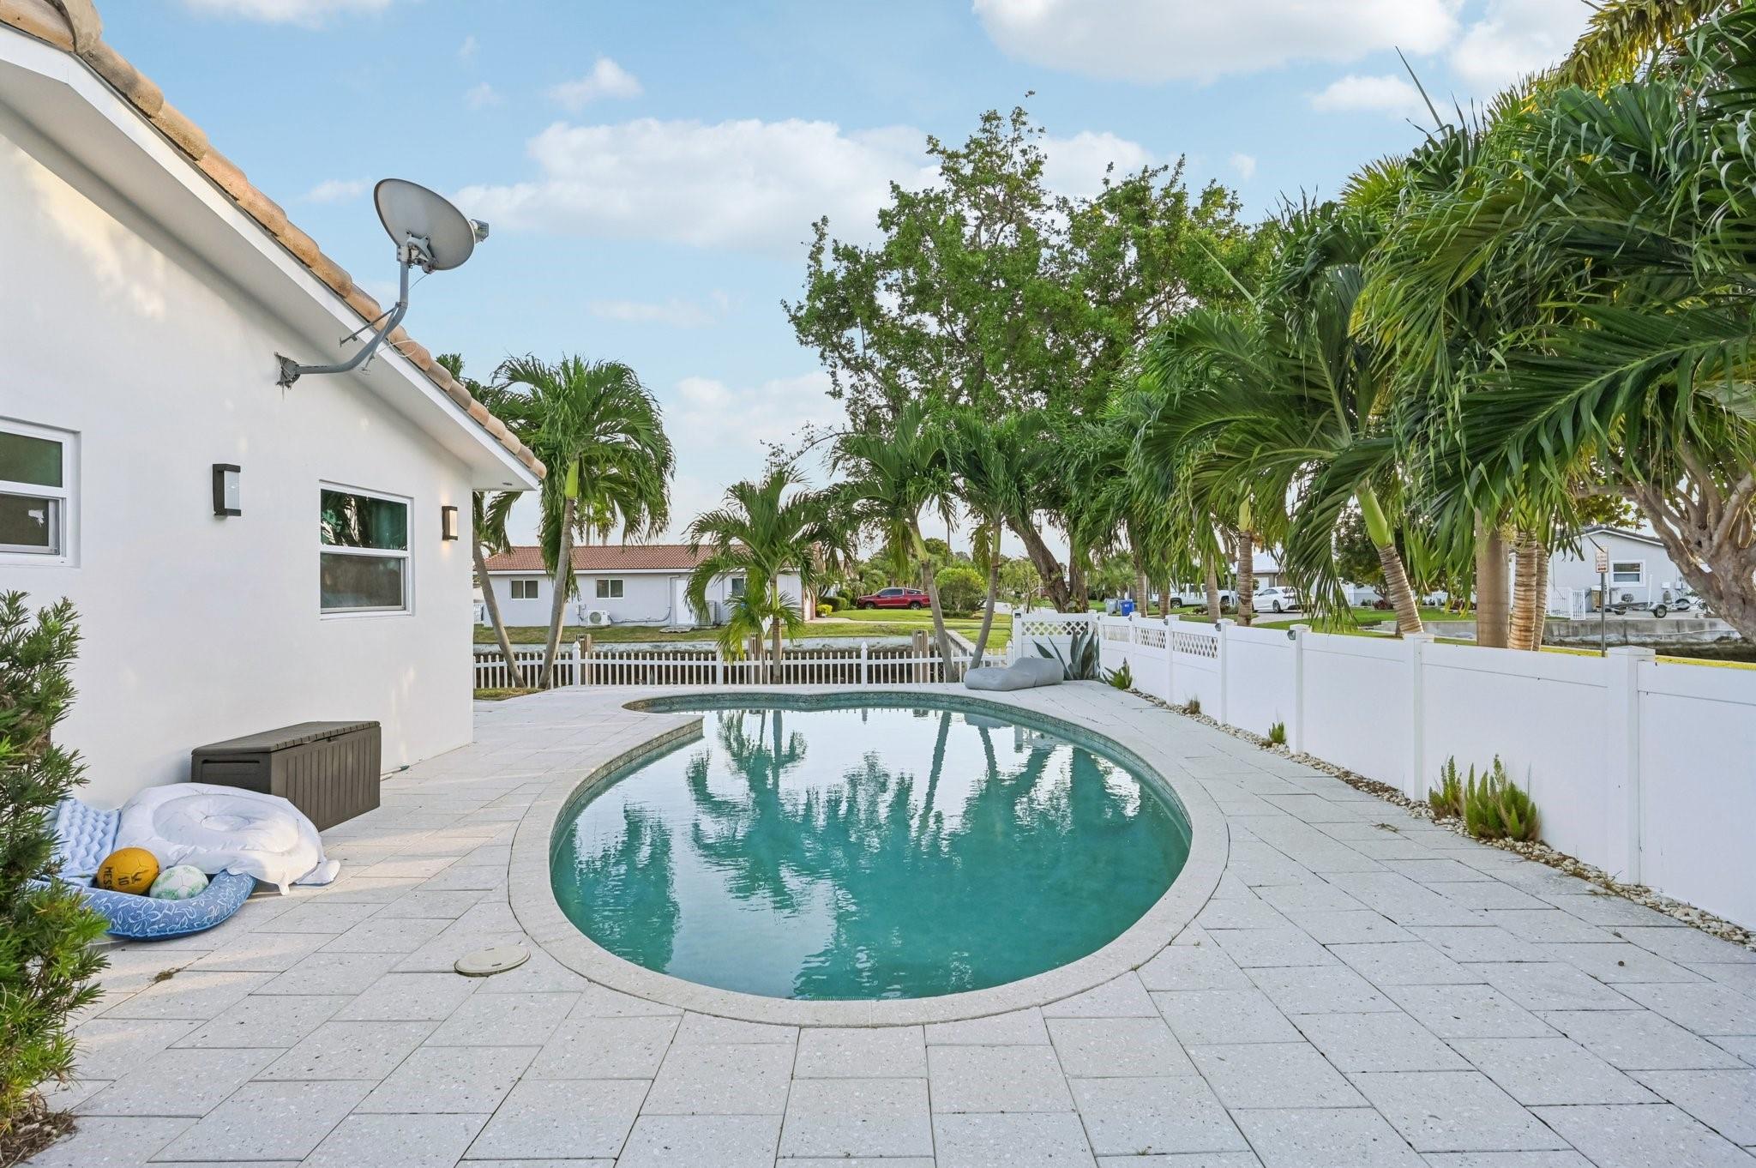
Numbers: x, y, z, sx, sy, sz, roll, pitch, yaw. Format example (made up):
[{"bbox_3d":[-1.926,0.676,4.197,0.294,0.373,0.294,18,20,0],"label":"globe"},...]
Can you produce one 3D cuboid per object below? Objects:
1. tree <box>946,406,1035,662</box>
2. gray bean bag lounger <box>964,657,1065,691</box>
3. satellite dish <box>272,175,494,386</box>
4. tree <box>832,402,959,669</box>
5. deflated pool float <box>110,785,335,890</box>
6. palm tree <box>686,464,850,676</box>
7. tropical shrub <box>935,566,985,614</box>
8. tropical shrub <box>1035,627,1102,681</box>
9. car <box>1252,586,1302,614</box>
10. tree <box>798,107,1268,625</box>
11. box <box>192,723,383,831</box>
[{"bbox_3d":[1.830,-0.680,15.000,1.800,4.300,1.900,0,0,0],"label":"tree"},{"bbox_3d":[2.190,1.410,14.650,0.820,0.440,1.550,0,-1,41],"label":"gray bean bag lounger"},{"bbox_3d":[-3.200,-2.000,6.180,1.160,1.430,1.000,0,0,32],"label":"satellite dish"},{"bbox_3d":[0.300,-0.680,15.300,2.150,4.600,2.200,0,-1,0],"label":"tree"},{"bbox_3d":[-3.200,1.270,4.740,1.080,0.420,0.760,0,0,0],"label":"deflated pool float"},{"bbox_3d":[-1.760,-0.160,14.950,2.700,3.500,2.600,0,0,0],"label":"palm tree"},{"bbox_3d":[5.050,0.350,57.000,3.200,3.100,3.100,0,-1,0],"label":"tropical shrub"},{"bbox_3d":[3.200,1.180,15.700,1.120,0.900,1.000,0,-1,0],"label":"tropical shrub"},{"bbox_3d":[22.500,0.880,51.900,1.850,1.430,4.700,0,0,-7],"label":"car"},{"bbox_3d":[3.300,-4.500,20.500,10.600,12.200,9.800,0,0,0],"label":"tree"},{"bbox_3d":[-3.670,1.246,5.840,0.455,0.575,1.150,0,-1,0],"label":"box"}]

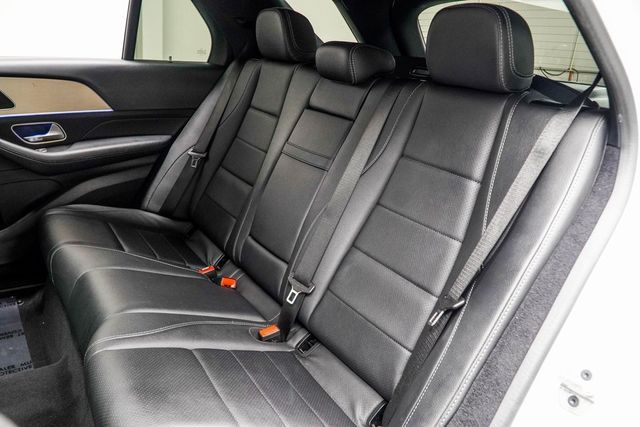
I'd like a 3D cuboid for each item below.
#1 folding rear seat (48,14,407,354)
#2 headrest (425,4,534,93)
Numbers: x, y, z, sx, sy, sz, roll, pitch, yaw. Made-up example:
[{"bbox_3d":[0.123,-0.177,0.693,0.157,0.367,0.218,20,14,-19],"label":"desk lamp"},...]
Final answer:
[{"bbox_3d":[-0.312,-0.131,1.381,0.910,0.860,0.860,-13,25,-30],"label":"folding rear seat"},{"bbox_3d":[0.305,-0.319,0.928,0.115,0.160,0.240,-13,25,-30],"label":"headrest"}]

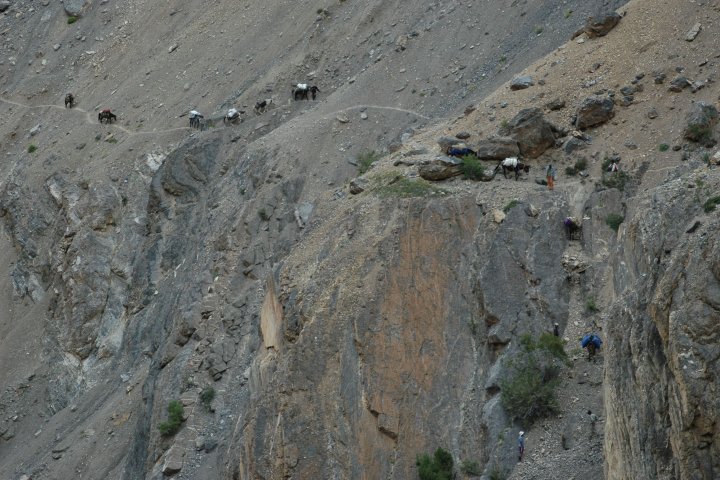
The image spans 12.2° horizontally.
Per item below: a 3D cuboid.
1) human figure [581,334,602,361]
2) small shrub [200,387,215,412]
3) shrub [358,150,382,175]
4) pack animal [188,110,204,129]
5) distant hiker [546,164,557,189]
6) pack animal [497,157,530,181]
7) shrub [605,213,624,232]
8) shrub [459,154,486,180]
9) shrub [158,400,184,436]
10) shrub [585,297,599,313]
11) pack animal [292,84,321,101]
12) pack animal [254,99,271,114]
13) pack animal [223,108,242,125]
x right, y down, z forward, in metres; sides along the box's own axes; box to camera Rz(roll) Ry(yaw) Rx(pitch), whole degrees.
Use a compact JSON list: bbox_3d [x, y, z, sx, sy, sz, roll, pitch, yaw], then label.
[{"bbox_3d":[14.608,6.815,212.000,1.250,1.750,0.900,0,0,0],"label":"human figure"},{"bbox_3d":[-12.256,12.818,270.000,1.100,1.900,1.100,0,0,0],"label":"small shrub"},{"bbox_3d":[0.673,-5.490,238.000,1.800,1.700,1.600,0,0,0],"label":"shrub"},{"bbox_3d":[-15.475,-11.358,318.000,1.700,1.700,0.850,0,0,30],"label":"pack animal"},{"bbox_3d":[12.939,-4.203,227.000,0.600,1.680,0.400,0,0,9],"label":"distant hiker"},{"bbox_3d":[10.473,-4.797,227.000,2.050,1.550,0.850,0,0,18],"label":"pack animal"},{"bbox_3d":[17.120,-1.177,226.000,1.300,1.300,1.200,0,0,0],"label":"shrub"},{"bbox_3d":[7.669,-4.899,227.000,1.850,1.750,1.700,0,0,0],"label":"shrub"},{"bbox_3d":[-15.429,14.611,275.000,2.100,2.800,2.000,0,0,0],"label":"shrub"},{"bbox_3d":[15.021,4.185,218.000,0.850,1.000,0.800,0,0,0],"label":"shrub"},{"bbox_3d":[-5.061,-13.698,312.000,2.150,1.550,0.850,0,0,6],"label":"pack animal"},{"bbox_3d":[-9.470,-12.984,328.000,1.700,1.500,0.750,0,0,0],"label":"pack animal"},{"bbox_3d":[-12.220,-11.789,322.000,1.850,1.550,0.800,0,0,0],"label":"pack animal"}]

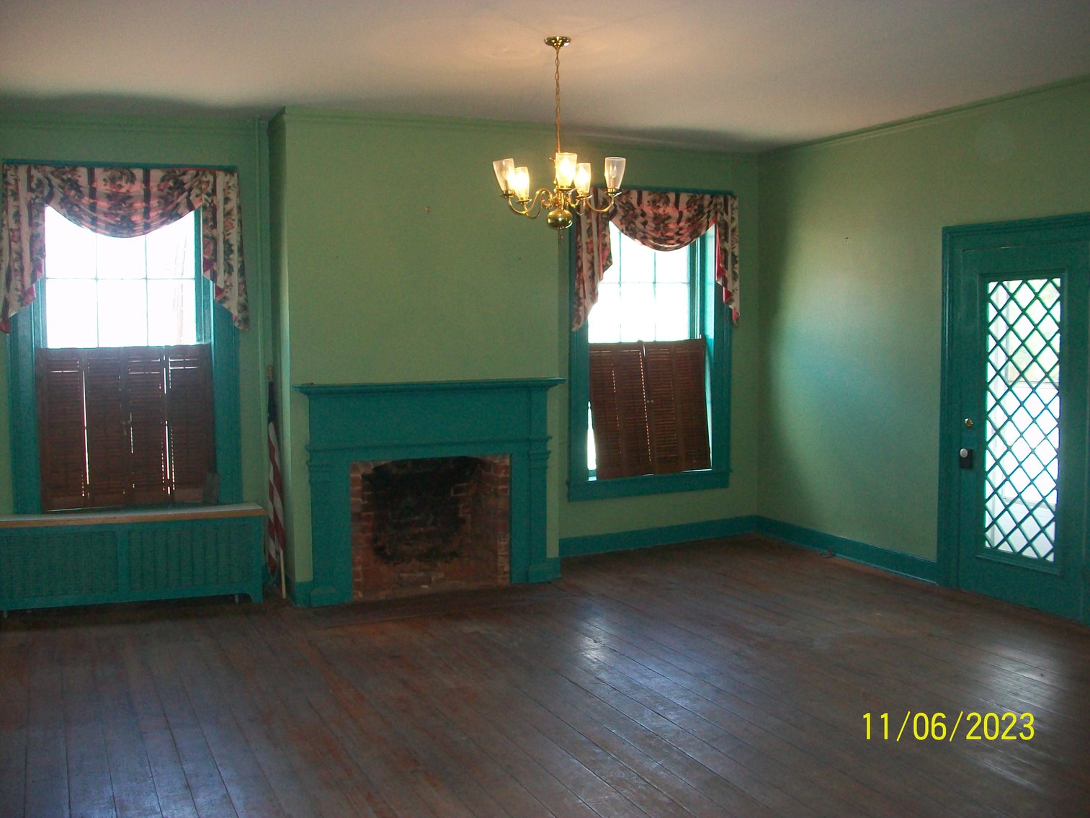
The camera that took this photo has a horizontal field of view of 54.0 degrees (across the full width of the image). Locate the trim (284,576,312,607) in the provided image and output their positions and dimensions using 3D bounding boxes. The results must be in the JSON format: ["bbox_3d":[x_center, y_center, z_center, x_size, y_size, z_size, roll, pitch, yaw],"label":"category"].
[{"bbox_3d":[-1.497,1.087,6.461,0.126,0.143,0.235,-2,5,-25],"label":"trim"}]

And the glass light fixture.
[{"bbox_3d":[0.058,-1.291,5.023,0.616,0.891,0.616,0,4,0],"label":"glass light fixture"}]

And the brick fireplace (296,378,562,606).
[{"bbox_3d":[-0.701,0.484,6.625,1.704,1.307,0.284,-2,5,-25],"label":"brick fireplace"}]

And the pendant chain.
[{"bbox_3d":[0.057,-1.444,5.011,0.032,0.502,0.032,-2,5,-25],"label":"pendant chain"}]

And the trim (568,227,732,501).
[{"bbox_3d":[0.756,-0.479,7.963,1.369,2.228,0.186,-2,5,-25],"label":"trim"}]

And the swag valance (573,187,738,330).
[{"bbox_3d":[0.834,-1.086,7.804,1.409,0.996,0.138,-2,5,-25],"label":"swag valance"}]

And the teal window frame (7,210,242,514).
[{"bbox_3d":[-2.511,-0.404,6.460,1.296,2.098,0.186,-2,5,-25],"label":"teal window frame"}]

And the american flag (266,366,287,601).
[{"bbox_3d":[-1.656,0.450,6.607,0.094,1.420,0.100,-3,-6,-25],"label":"american flag"}]

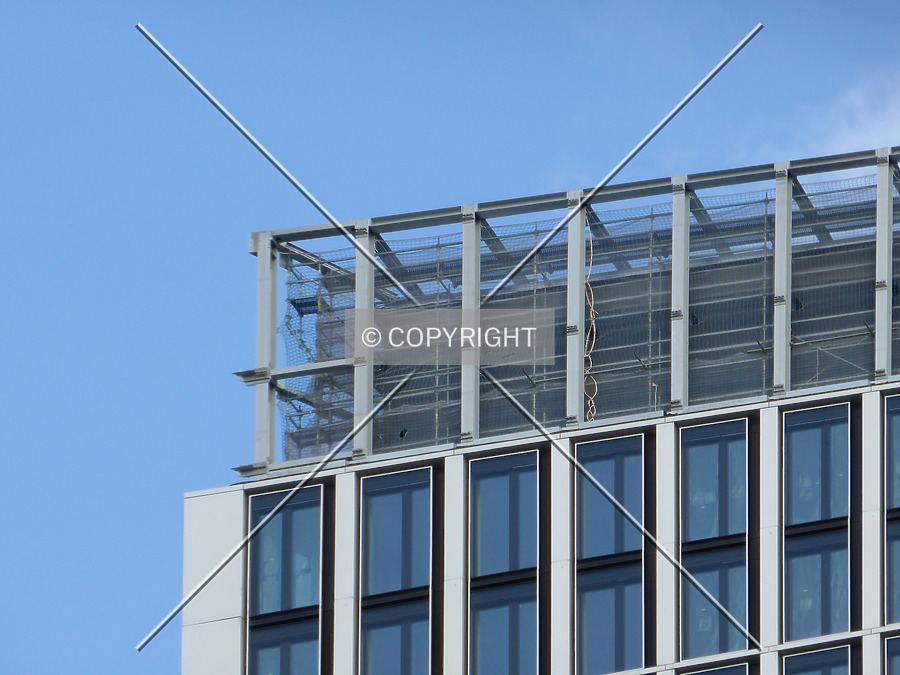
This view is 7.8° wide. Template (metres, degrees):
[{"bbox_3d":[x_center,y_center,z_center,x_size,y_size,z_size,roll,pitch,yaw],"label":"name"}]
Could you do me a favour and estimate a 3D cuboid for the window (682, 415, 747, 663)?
[{"bbox_3d":[7.231,5.510,181.460,1.820,6.760,0.150,-7,-25,17],"label":"window"}]

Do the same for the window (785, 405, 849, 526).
[{"bbox_3d":[9.538,3.315,172.381,1.748,3.311,0.150,-9,-29,17],"label":"window"}]

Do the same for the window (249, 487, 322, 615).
[{"bbox_3d":[-4.535,5.872,182.873,2.050,3.510,0.150,-7,-25,17],"label":"window"}]

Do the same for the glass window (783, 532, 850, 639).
[{"bbox_3d":[9.454,6.384,170.808,1.740,2.982,0.150,-9,-29,17],"label":"glass window"}]

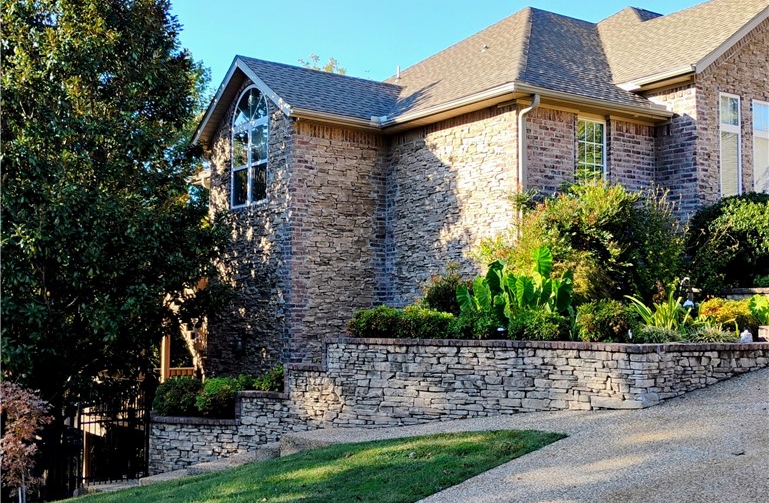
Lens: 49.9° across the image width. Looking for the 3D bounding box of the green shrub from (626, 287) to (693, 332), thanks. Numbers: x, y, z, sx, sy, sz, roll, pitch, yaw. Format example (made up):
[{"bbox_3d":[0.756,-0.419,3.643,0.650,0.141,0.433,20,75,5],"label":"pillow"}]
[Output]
[{"bbox_3d":[3.512,0.756,10.600,0.860,0.590,0.720,0,-3,14],"label":"green shrub"}]

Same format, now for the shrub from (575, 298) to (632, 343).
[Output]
[{"bbox_3d":[2.740,0.872,10.300,0.700,0.540,0.660,0,-3,14],"label":"shrub"}]

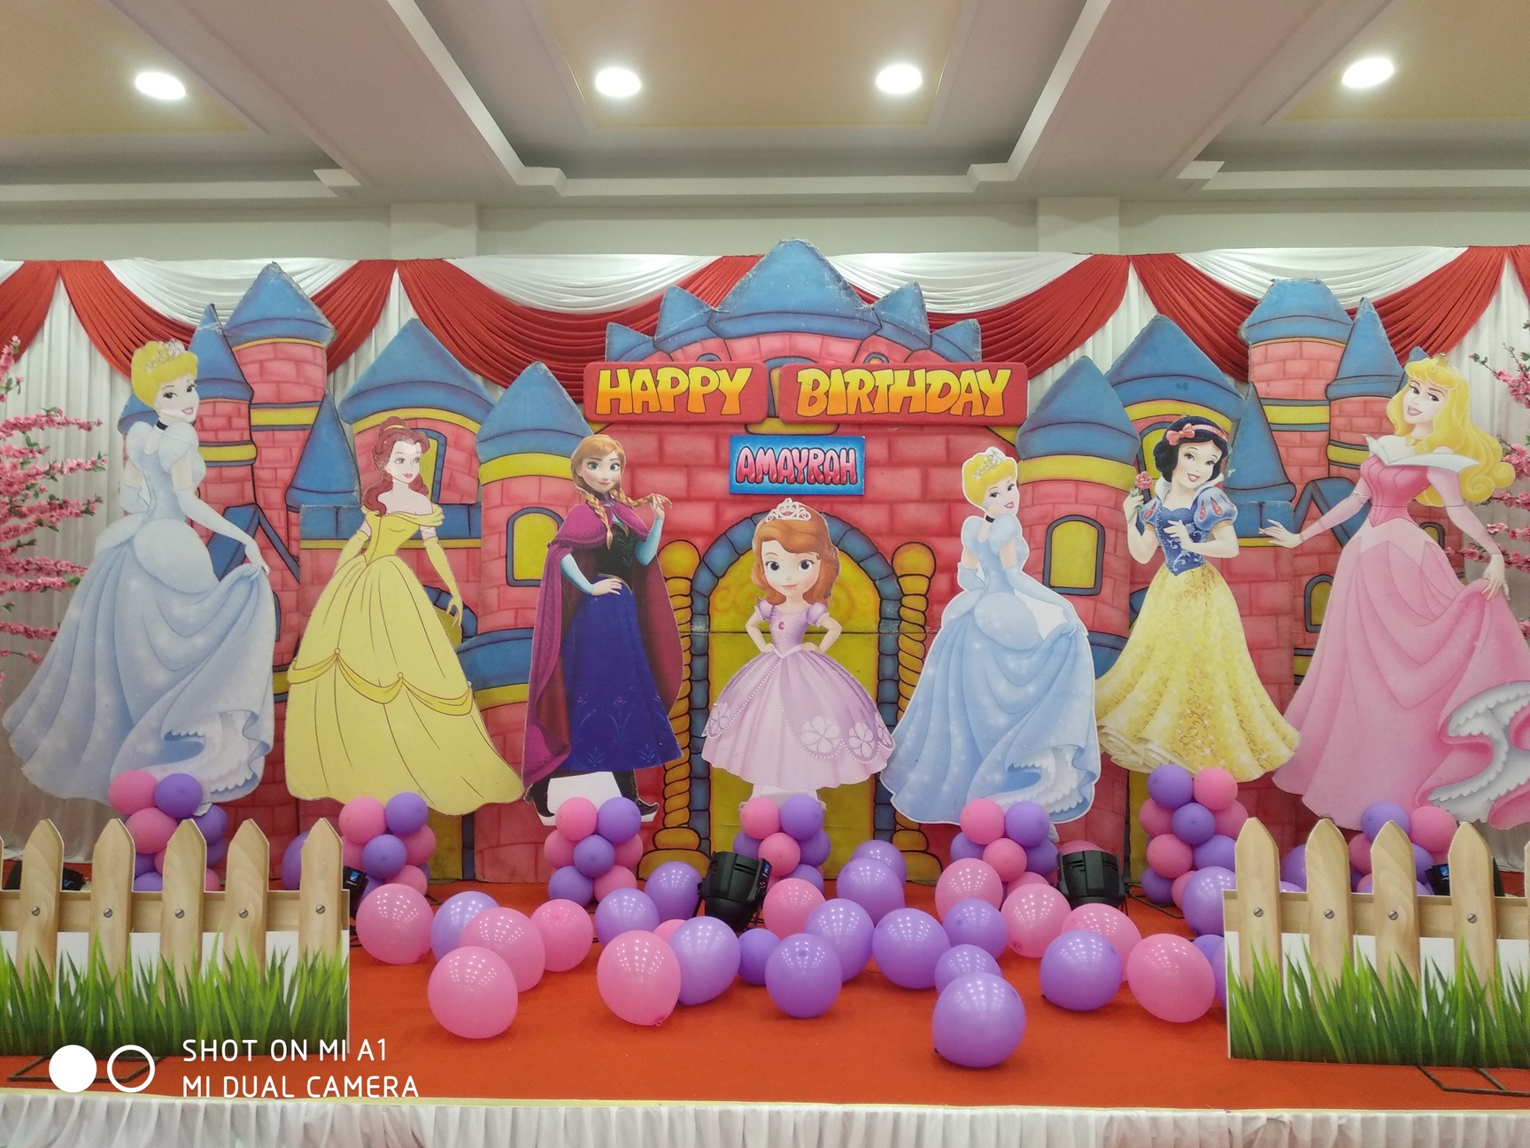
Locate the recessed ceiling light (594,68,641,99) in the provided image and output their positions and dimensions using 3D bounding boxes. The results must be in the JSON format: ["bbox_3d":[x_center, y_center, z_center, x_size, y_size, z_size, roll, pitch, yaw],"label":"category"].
[{"bbox_3d":[-0.569,-1.900,4.450,0.172,0.040,0.172,0,0,2],"label":"recessed ceiling light"}]

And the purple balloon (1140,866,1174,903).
[{"bbox_3d":[1.506,1.167,4.340,0.167,0.163,0.165,0,-1,0],"label":"purple balloon"}]

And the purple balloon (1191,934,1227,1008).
[{"bbox_3d":[1.320,1.152,3.300,0.220,0.227,0.220,0,0,0],"label":"purple balloon"}]

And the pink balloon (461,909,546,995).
[{"bbox_3d":[-0.768,1.109,3.380,0.250,0.253,0.250,0,-1,0],"label":"pink balloon"}]

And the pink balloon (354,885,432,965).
[{"bbox_3d":[-1.148,1.083,3.560,0.225,0.234,0.229,0,-1,2],"label":"pink balloon"}]

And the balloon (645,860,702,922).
[{"bbox_3d":[-0.323,1.134,4.090,0.206,0.228,0.215,0,-1,0],"label":"balloon"}]

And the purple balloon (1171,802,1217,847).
[{"bbox_3d":[1.544,0.900,4.140,0.145,0.154,0.149,0,-1,2],"label":"purple balloon"}]

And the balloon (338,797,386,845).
[{"bbox_3d":[-1.547,0.952,4.420,0.186,0.186,0.186,0,0,2],"label":"balloon"}]

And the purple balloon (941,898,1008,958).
[{"bbox_3d":[0.656,1.112,3.605,0.199,0.186,0.193,0,-1,2],"label":"purple balloon"}]

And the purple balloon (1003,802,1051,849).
[{"bbox_3d":[1.000,0.948,4.370,0.168,0.173,0.168,0,0,0],"label":"purple balloon"}]

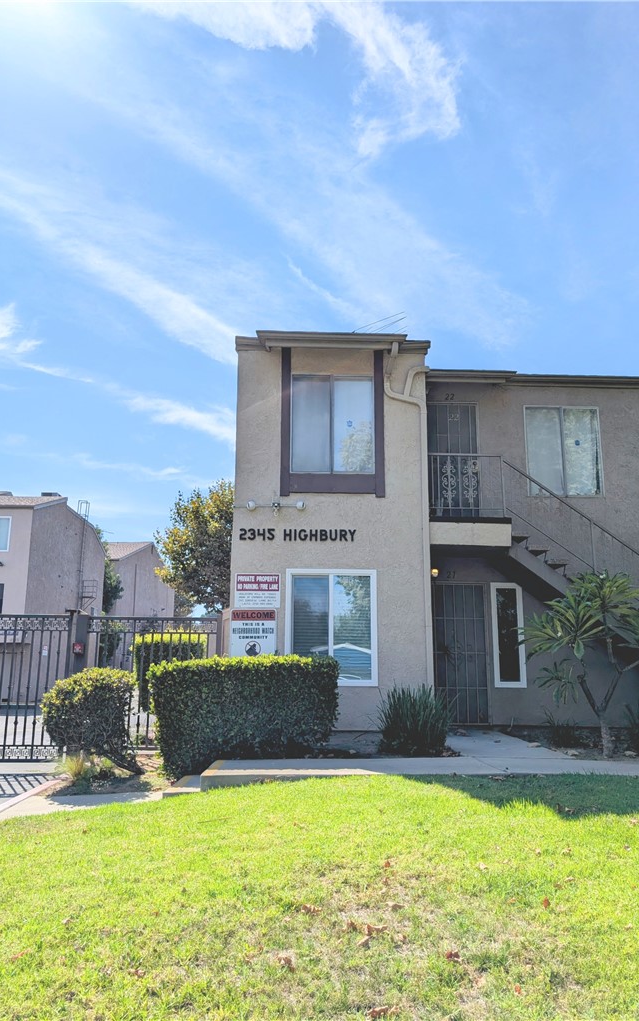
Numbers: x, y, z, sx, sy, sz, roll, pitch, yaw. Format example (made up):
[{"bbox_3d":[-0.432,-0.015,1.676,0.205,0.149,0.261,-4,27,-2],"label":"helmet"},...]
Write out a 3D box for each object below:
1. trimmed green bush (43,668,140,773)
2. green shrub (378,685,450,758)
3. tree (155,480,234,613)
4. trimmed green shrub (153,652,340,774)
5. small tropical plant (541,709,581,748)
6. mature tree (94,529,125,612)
[{"bbox_3d":[-2.414,2.211,7.514,1.047,1.090,1.100,1,-12,-2],"label":"trimmed green bush"},{"bbox_3d":[1.002,2.207,7.510,0.800,0.686,0.800,1,-12,-2],"label":"green shrub"},{"bbox_3d":[-3.025,2.792,23.815,5.083,7.821,4.800,1,-12,-2],"label":"tree"},{"bbox_3d":[-0.760,2.083,7.357,1.910,1.113,1.000,1,-12,-2],"label":"trimmed green shrub"},{"bbox_3d":[2.713,2.433,7.947,0.455,0.391,0.450,1,-12,-2],"label":"small tropical plant"},{"bbox_3d":[-13.164,5.825,41.653,2.992,9.921,3.100,1,-12,-2],"label":"mature tree"}]

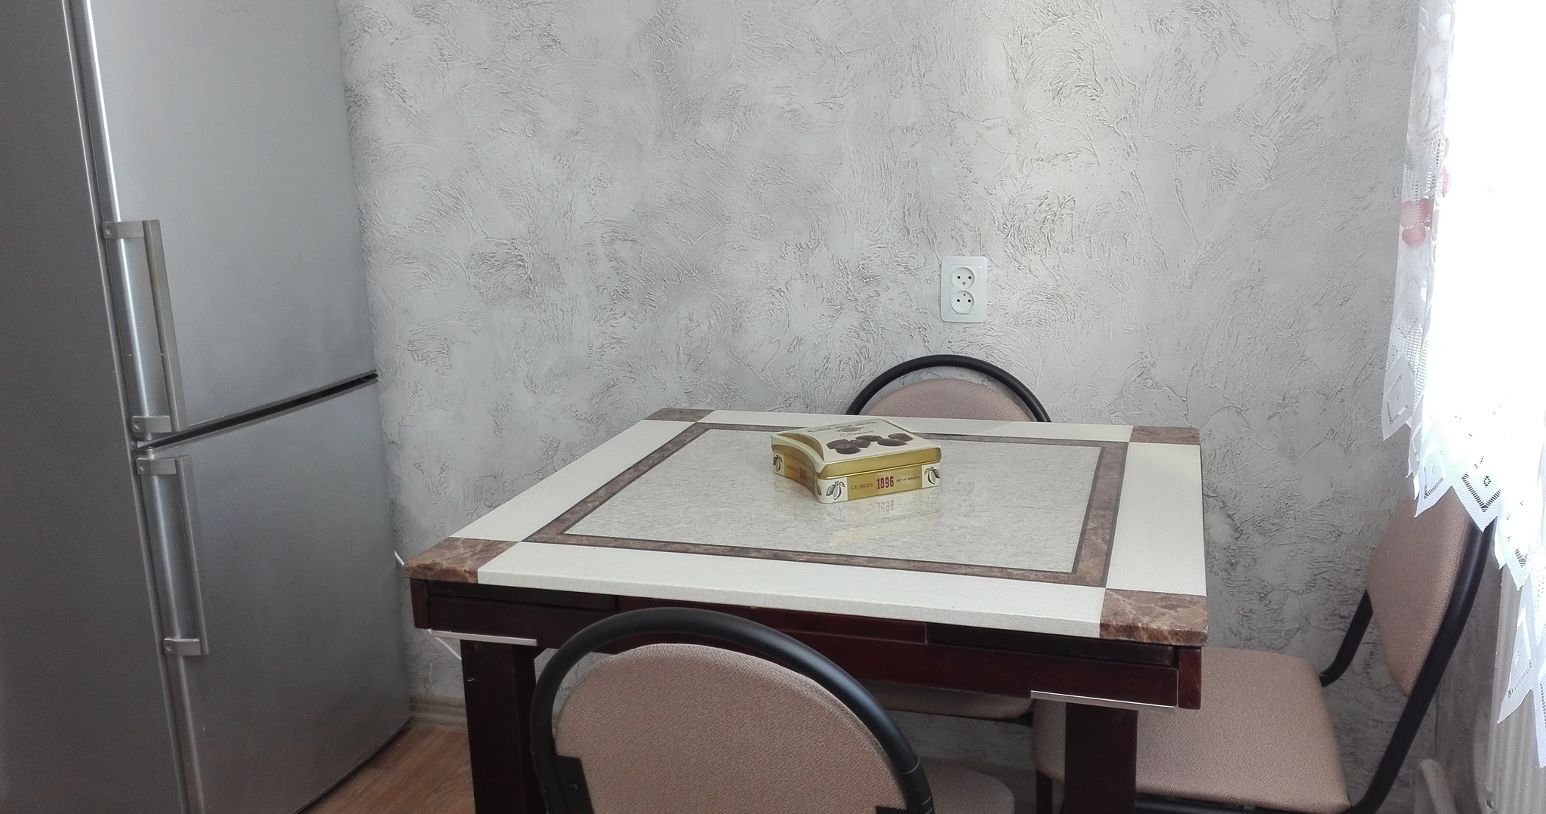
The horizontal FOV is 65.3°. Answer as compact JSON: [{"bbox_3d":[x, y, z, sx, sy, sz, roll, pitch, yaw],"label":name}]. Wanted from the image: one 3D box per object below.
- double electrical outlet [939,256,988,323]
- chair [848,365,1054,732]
[{"bbox_3d":[0.333,-0.204,2.100,0.080,0.115,0.012,2,13,18],"label":"double electrical outlet"},{"bbox_3d":[0.243,0.386,1.978,0.430,0.840,0.510,2,13,18],"label":"chair"}]

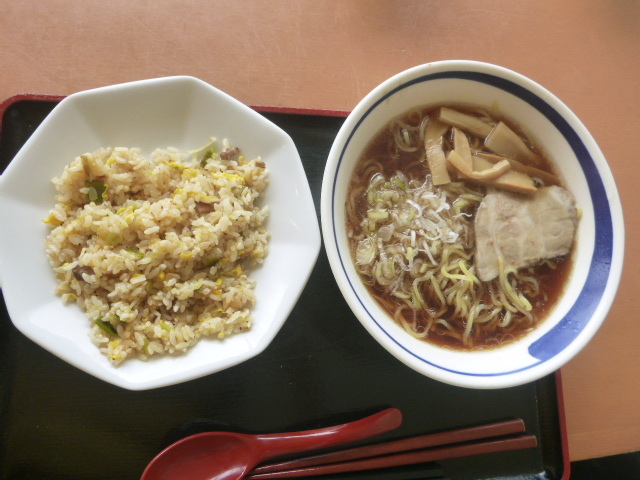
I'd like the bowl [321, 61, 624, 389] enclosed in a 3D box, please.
[{"bbox_3d":[0.093,-0.009,0.325,0.206,0.081,0.206,2,81,-12],"label":"bowl"}]

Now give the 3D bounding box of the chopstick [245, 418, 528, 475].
[{"bbox_3d":[0.049,0.149,0.329,0.219,0.008,0.008,-4,82,-13],"label":"chopstick"}]

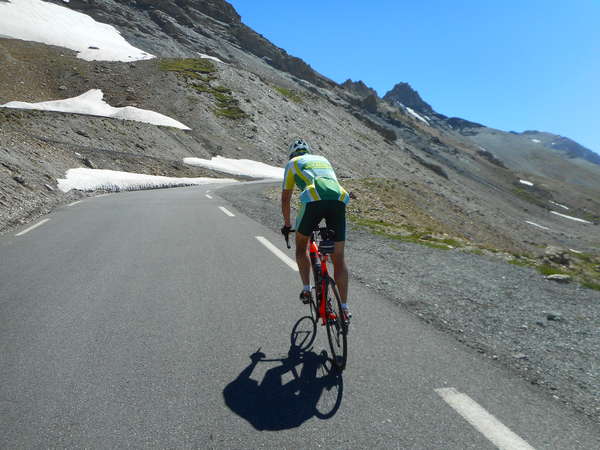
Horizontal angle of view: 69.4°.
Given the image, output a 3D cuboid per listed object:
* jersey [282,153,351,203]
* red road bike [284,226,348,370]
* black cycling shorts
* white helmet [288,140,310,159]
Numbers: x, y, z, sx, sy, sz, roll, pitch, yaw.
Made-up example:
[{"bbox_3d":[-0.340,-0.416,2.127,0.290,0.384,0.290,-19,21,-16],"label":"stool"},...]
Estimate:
[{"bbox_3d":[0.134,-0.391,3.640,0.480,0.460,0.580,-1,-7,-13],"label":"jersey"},{"bbox_3d":[0.183,0.491,3.602,0.430,1.000,1.650,-5,7,-7],"label":"red road bike"},{"bbox_3d":[0.174,-0.057,3.500,0.380,0.360,0.370,-1,2,-9],"label":"black cycling shorts"},{"bbox_3d":[-0.002,-0.708,3.970,0.200,0.175,0.280,-1,-7,-8],"label":"white helmet"}]

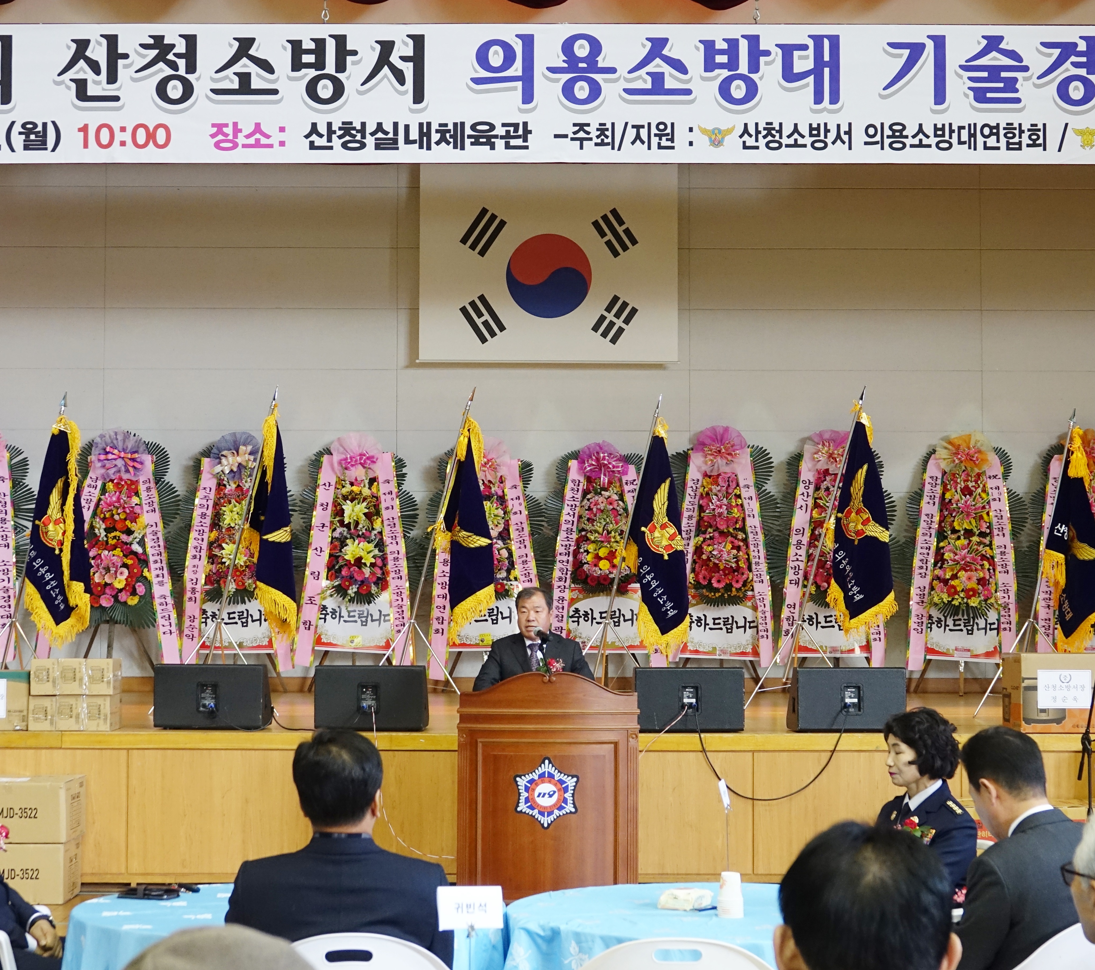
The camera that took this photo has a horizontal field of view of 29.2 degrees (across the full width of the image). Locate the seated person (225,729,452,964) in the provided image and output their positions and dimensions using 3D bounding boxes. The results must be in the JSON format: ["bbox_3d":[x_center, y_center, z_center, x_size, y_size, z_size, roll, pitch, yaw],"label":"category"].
[{"bbox_3d":[-0.454,1.197,4.838,0.500,1.290,0.720,0,-3,3],"label":"seated person"}]

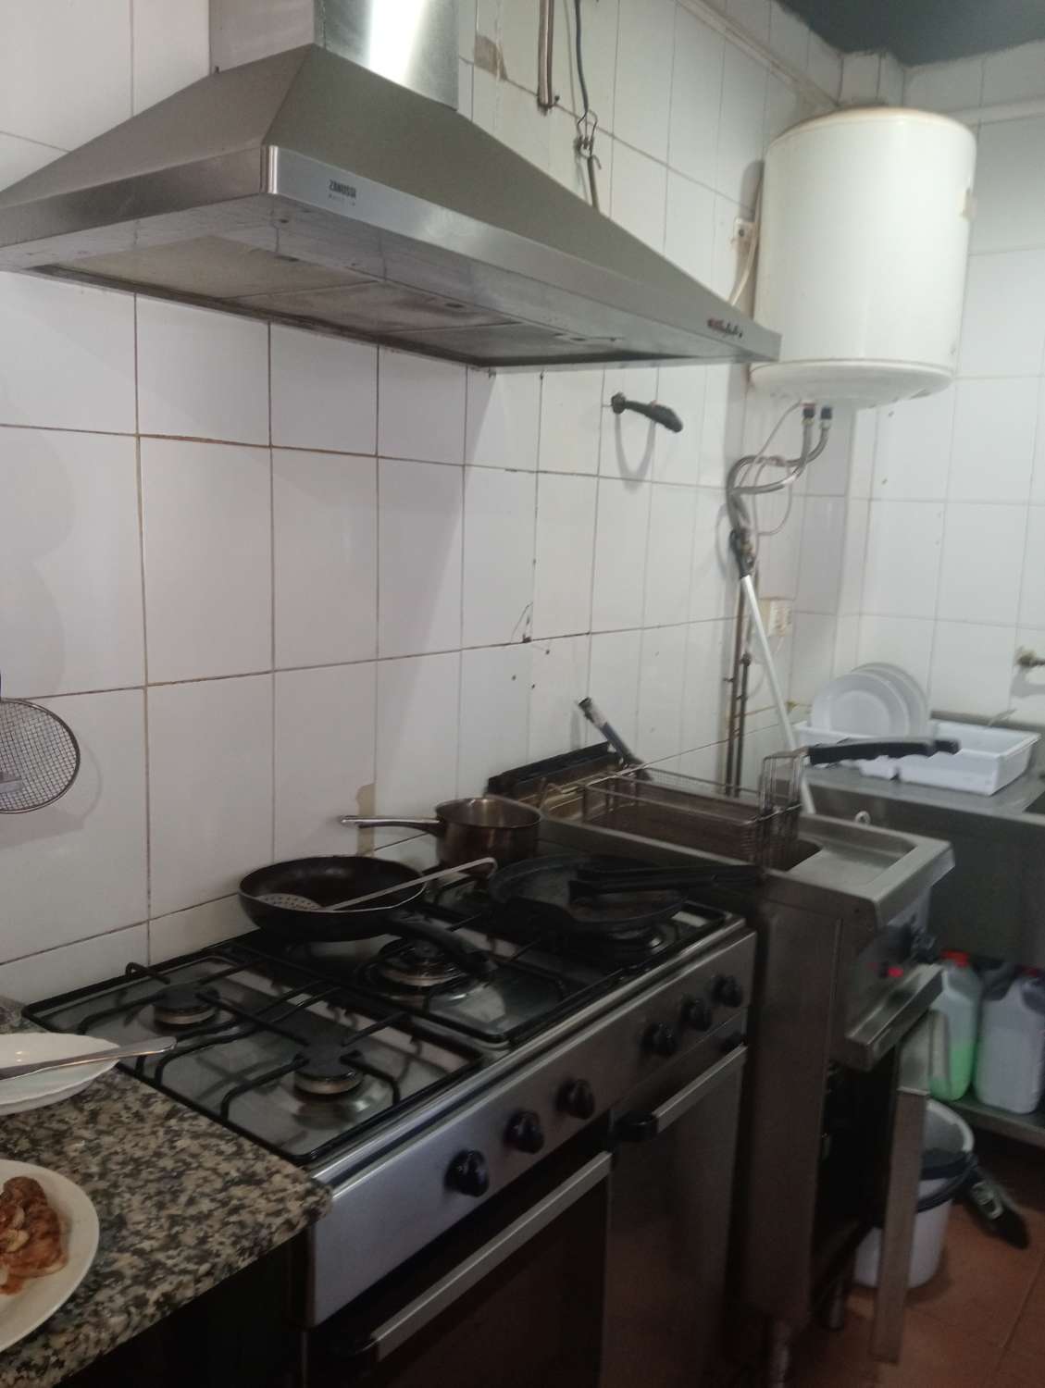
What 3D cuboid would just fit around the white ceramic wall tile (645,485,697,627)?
[{"bbox_3d":[0.316,-0.295,2.391,0.010,0.300,0.200,8,11,36],"label":"white ceramic wall tile"}]

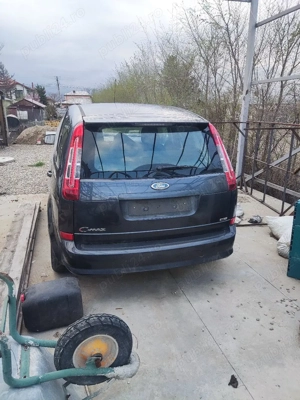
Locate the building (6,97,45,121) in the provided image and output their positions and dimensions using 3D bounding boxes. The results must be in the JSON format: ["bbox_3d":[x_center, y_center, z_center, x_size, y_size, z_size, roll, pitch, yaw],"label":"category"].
[{"bbox_3d":[-14.286,-10.146,33.500,4.000,2.800,4.400,-4,19,-15],"label":"building"}]

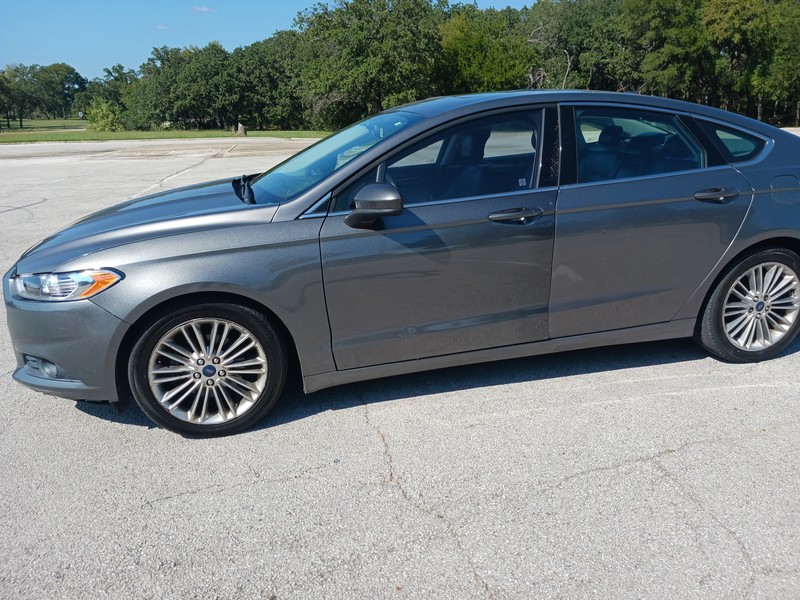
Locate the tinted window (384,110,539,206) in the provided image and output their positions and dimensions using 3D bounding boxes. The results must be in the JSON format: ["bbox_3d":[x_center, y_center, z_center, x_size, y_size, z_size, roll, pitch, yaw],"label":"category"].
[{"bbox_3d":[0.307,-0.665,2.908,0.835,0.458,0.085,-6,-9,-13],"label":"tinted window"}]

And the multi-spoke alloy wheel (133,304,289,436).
[{"bbox_3d":[-0.855,0.273,2.815,0.668,0.668,0.235,-4,16,-9],"label":"multi-spoke alloy wheel"}]

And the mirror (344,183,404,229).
[{"bbox_3d":[-0.109,-0.394,2.621,0.220,0.190,0.230,-6,17,-13],"label":"mirror"}]

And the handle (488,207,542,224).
[{"bbox_3d":[0.523,-0.387,2.825,0.250,0.055,0.060,-9,17,-11],"label":"handle"}]

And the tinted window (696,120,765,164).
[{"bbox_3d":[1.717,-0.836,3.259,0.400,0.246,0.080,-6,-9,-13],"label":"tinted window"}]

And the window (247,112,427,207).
[{"bbox_3d":[-0.451,-0.810,3.449,1.013,0.160,1.400,-28,20,-5],"label":"window"}]

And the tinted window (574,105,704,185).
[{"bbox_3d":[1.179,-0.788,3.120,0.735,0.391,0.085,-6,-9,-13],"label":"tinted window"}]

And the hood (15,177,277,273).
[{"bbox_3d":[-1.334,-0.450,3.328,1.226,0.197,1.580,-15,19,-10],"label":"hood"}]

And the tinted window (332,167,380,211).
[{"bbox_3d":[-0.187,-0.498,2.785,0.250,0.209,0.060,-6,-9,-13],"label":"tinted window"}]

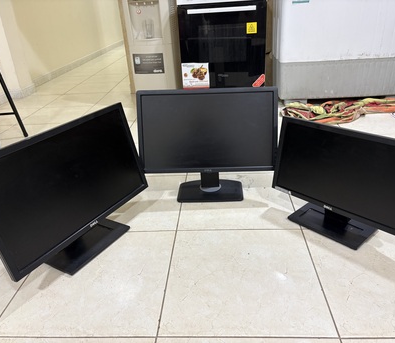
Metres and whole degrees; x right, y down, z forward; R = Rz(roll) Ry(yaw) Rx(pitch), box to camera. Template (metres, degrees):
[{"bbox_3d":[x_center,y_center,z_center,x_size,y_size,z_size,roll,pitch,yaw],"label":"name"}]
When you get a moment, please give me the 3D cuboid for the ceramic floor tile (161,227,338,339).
[{"bbox_3d":[0.135,0.317,1.050,0.450,0.010,0.450,-2,27,4],"label":"ceramic floor tile"}]

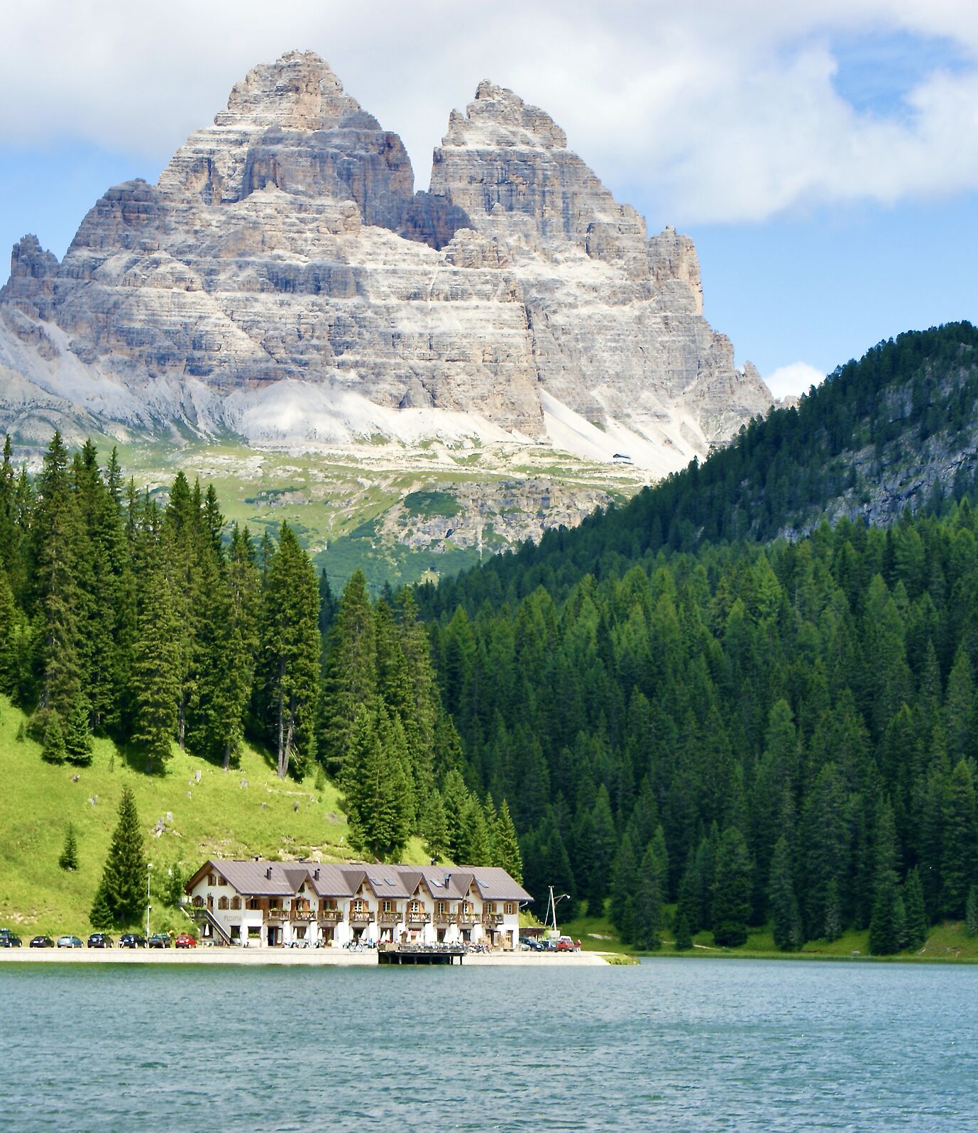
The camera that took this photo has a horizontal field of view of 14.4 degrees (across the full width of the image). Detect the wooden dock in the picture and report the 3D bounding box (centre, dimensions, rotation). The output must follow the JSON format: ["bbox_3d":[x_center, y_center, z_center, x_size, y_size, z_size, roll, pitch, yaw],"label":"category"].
[{"bbox_3d":[-7.377,43.437,432.970,8.800,2.150,4.200,4,-6,-33],"label":"wooden dock"}]

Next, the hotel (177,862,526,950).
[{"bbox_3d":[-14.807,39.289,447.643,39.562,9.644,12.601,4,-6,-34],"label":"hotel"}]

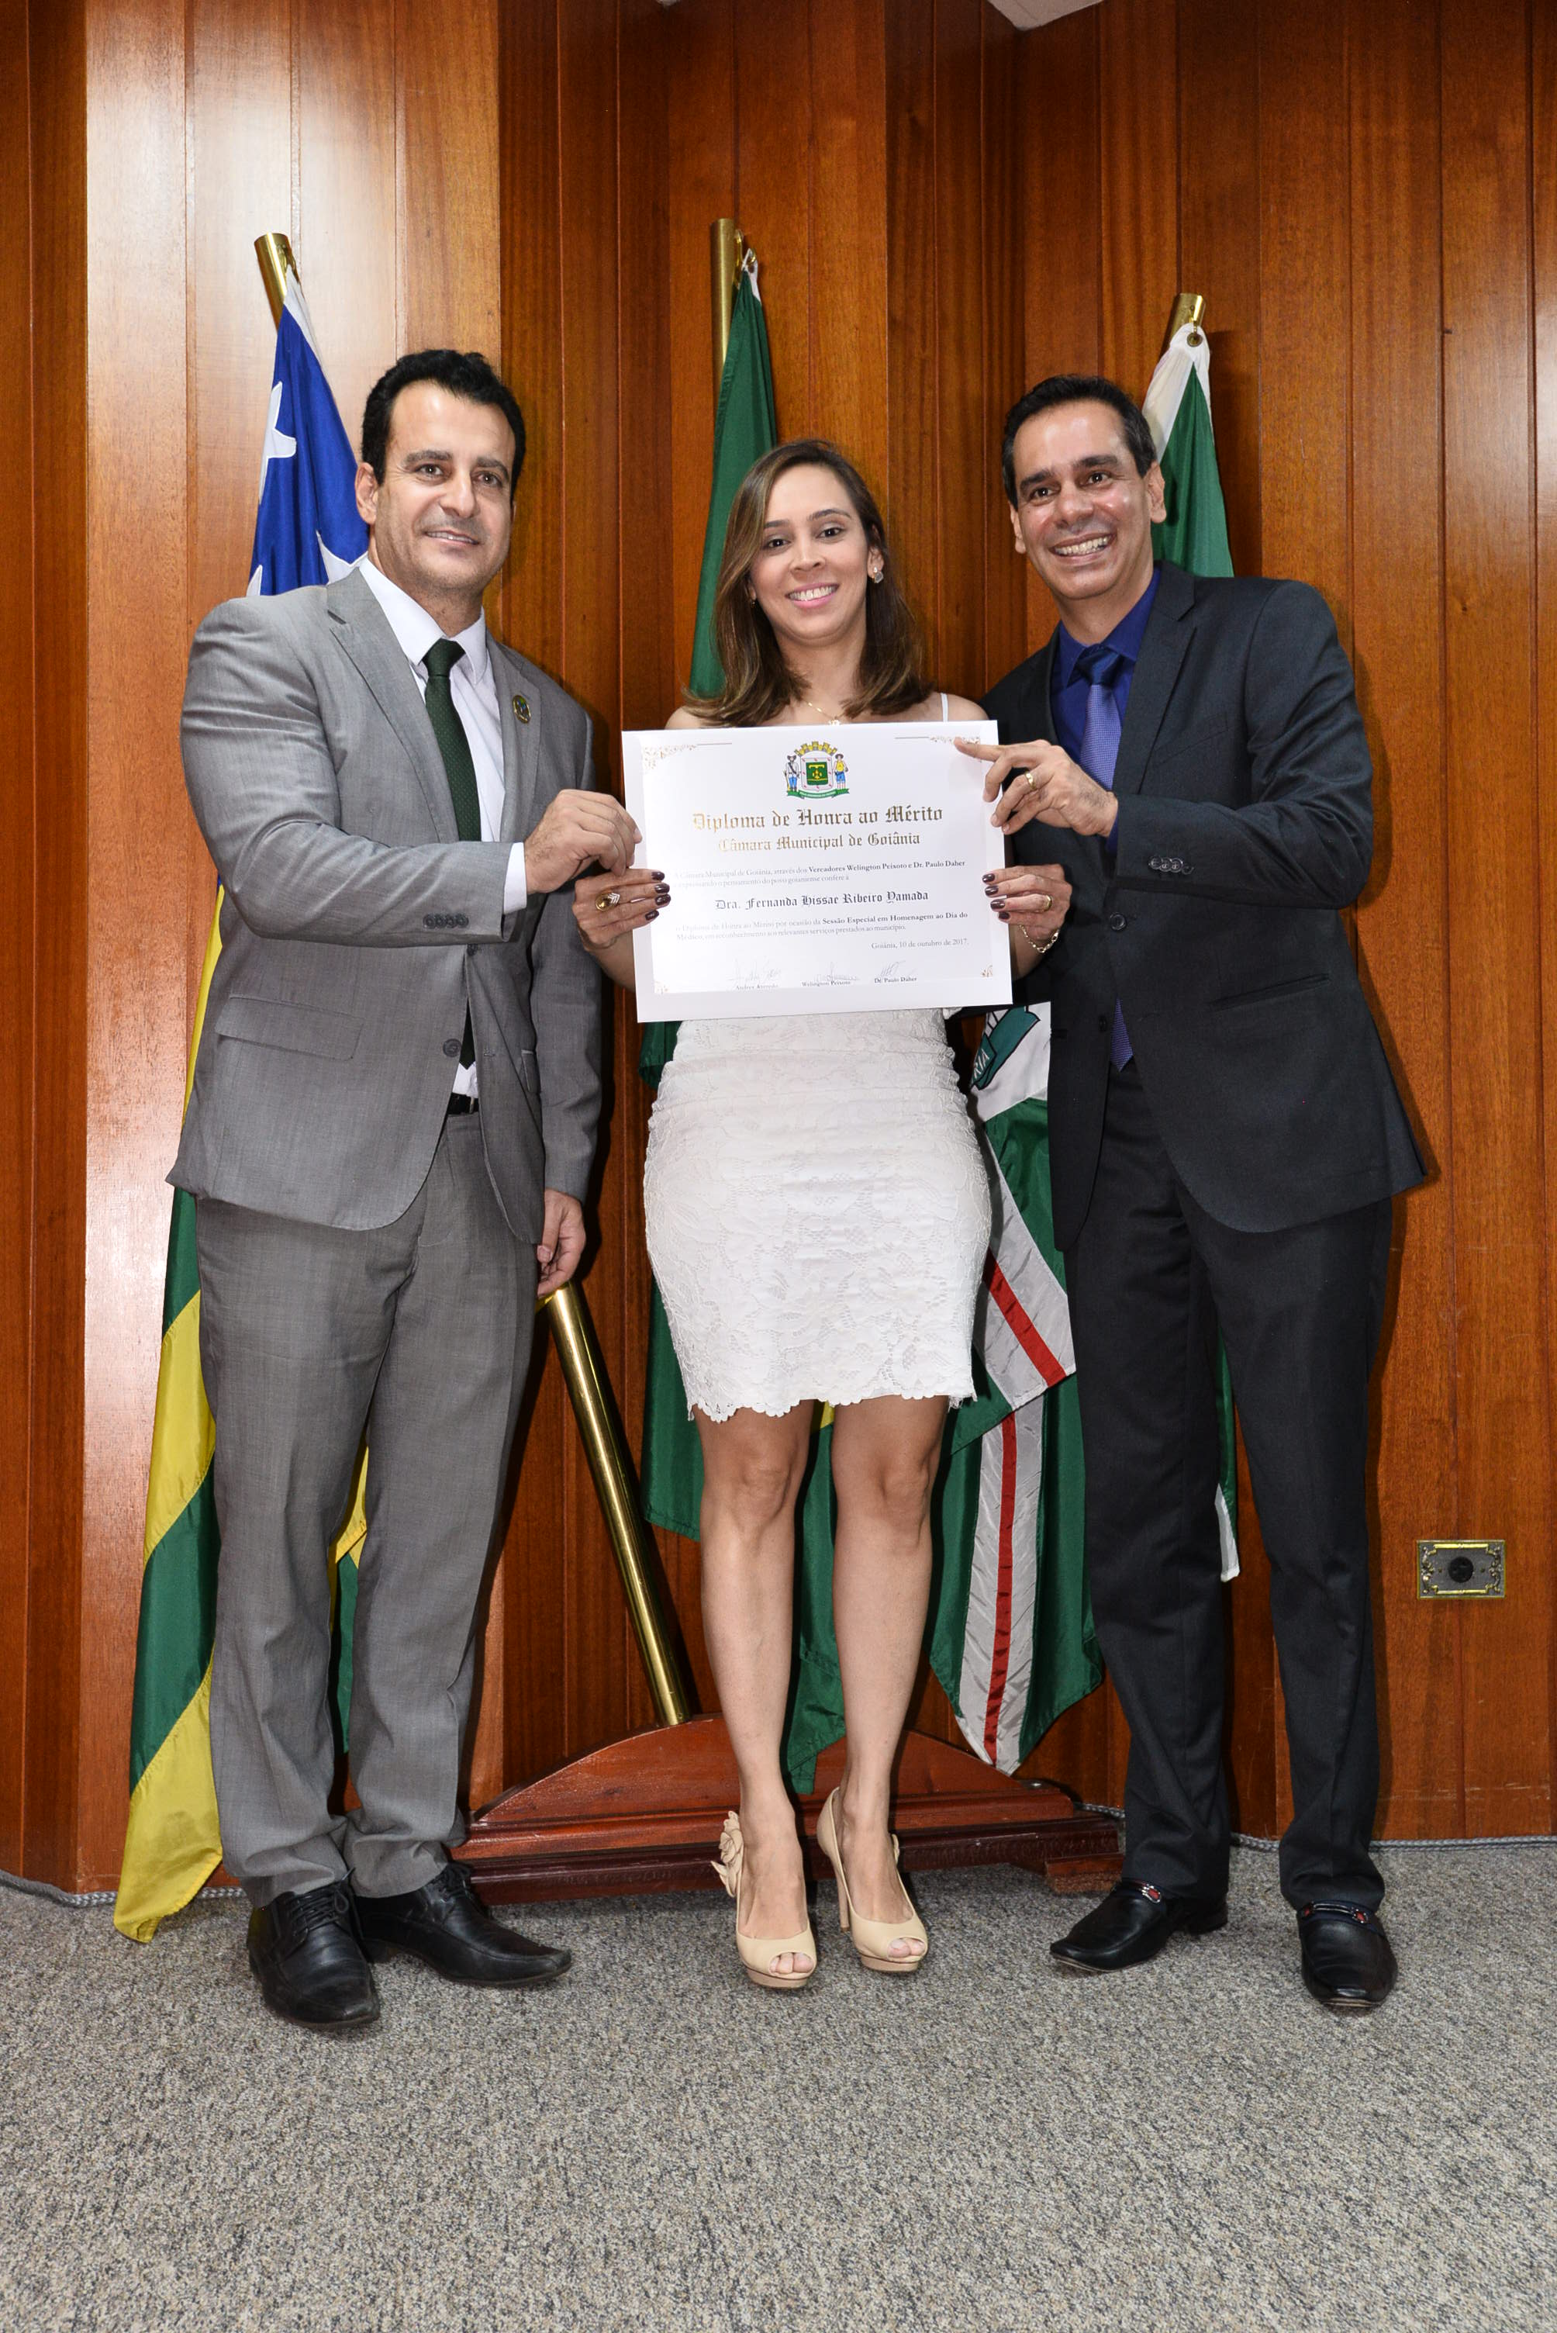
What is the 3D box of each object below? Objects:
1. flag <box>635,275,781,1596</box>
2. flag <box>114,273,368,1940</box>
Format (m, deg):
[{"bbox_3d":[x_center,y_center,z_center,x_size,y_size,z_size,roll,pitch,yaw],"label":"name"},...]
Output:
[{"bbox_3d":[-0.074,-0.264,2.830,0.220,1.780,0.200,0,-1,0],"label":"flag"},{"bbox_3d":[-0.623,-0.079,2.650,0.320,1.950,0.220,0,-1,-5],"label":"flag"}]

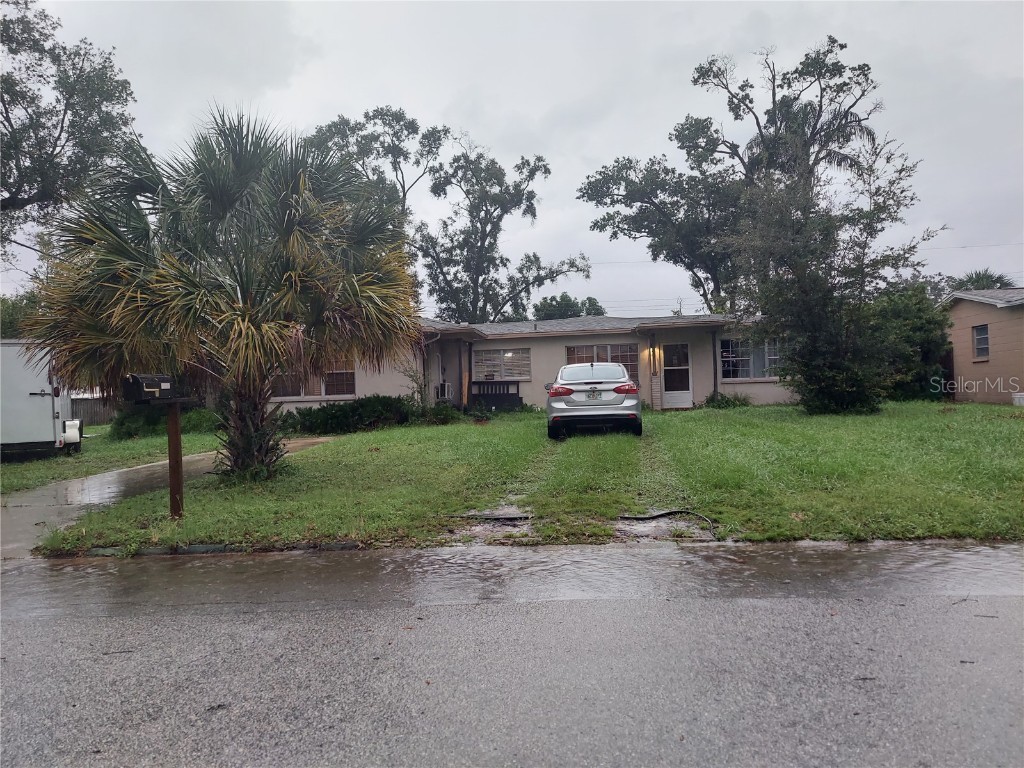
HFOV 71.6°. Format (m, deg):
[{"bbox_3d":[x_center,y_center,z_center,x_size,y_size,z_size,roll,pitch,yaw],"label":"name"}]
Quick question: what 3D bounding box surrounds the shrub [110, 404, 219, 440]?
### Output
[{"bbox_3d":[-9.015,0.921,18.496,2.750,0.920,1.300,-2,1,6],"label":"shrub"}]

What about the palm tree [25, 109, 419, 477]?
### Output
[{"bbox_3d":[-3.680,-1.210,9.478,5.000,4.850,4.800,-2,1,6],"label":"palm tree"}]

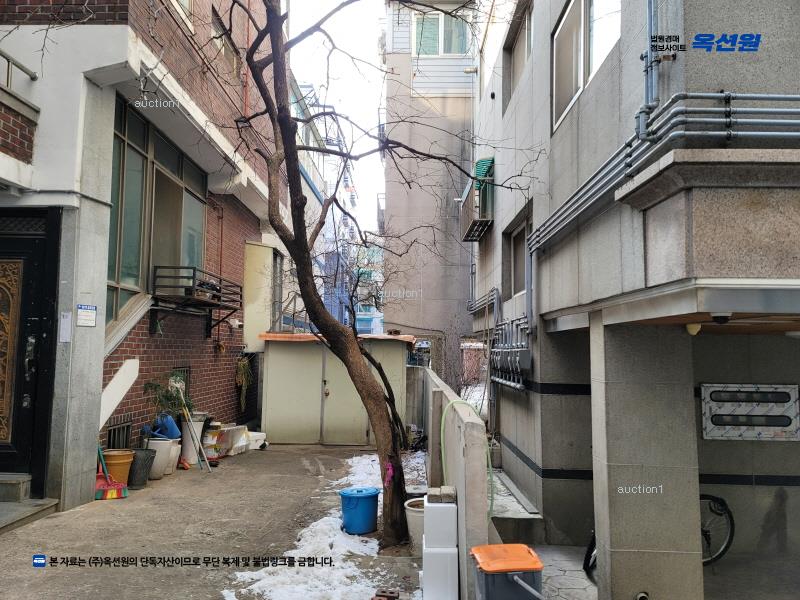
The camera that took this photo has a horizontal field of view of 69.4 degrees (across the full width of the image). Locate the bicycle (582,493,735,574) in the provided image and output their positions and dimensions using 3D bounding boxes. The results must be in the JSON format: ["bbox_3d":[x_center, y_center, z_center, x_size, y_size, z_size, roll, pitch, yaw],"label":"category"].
[{"bbox_3d":[2.297,1.948,5.222,1.700,1.000,0.600,2,-5,-11],"label":"bicycle"}]

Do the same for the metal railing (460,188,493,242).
[{"bbox_3d":[1.335,-1.490,10.060,0.340,0.631,1.800,0,-5,1],"label":"metal railing"}]

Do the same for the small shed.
[{"bbox_3d":[-0.926,1.408,9.371,2.276,1.661,1.600,0,-5,1],"label":"small shed"}]

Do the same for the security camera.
[{"bbox_3d":[1.590,0.094,2.858,0.108,0.065,0.108,0,-5,1],"label":"security camera"}]

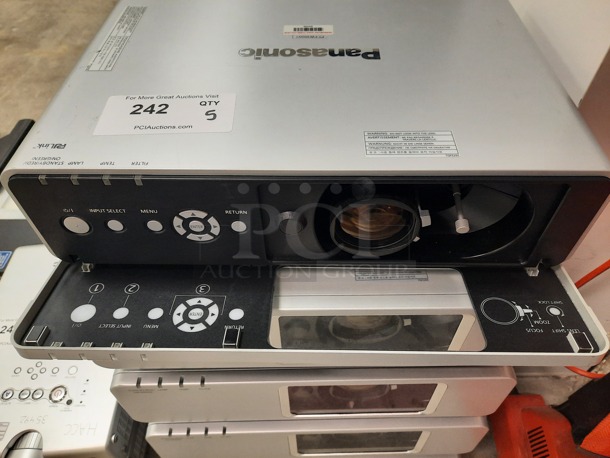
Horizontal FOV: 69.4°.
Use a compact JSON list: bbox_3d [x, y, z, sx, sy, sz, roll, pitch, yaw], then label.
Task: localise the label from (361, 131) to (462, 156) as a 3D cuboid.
[{"bbox_3d":[0.077,-0.062,0.320,0.065,0.001,0.028,0,49,0],"label":"label"}]

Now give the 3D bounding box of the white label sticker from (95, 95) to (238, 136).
[{"bbox_3d":[-0.107,-0.090,0.344,0.103,0.001,0.053,-2,49,-1],"label":"white label sticker"}]

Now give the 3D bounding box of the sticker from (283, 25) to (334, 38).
[{"bbox_3d":[0.004,-0.197,0.436,0.050,0.001,0.021,0,49,0],"label":"sticker"}]

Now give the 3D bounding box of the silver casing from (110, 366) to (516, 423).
[{"bbox_3d":[0.008,0.071,0.595,0.420,0.120,0.330,0,49,0],"label":"silver casing"}]

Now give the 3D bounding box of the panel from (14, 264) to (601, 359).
[{"bbox_3d":[0.001,0.064,0.353,0.430,0.020,0.098,0,39,2],"label":"panel"}]

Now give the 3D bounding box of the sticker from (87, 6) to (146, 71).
[{"bbox_3d":[-0.180,-0.188,0.428,0.022,0.001,0.131,0,49,0],"label":"sticker"}]

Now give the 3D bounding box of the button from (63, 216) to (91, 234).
[{"bbox_3d":[-0.180,-0.004,0.348,0.021,0.021,0.004,0,49,0],"label":"button"}]

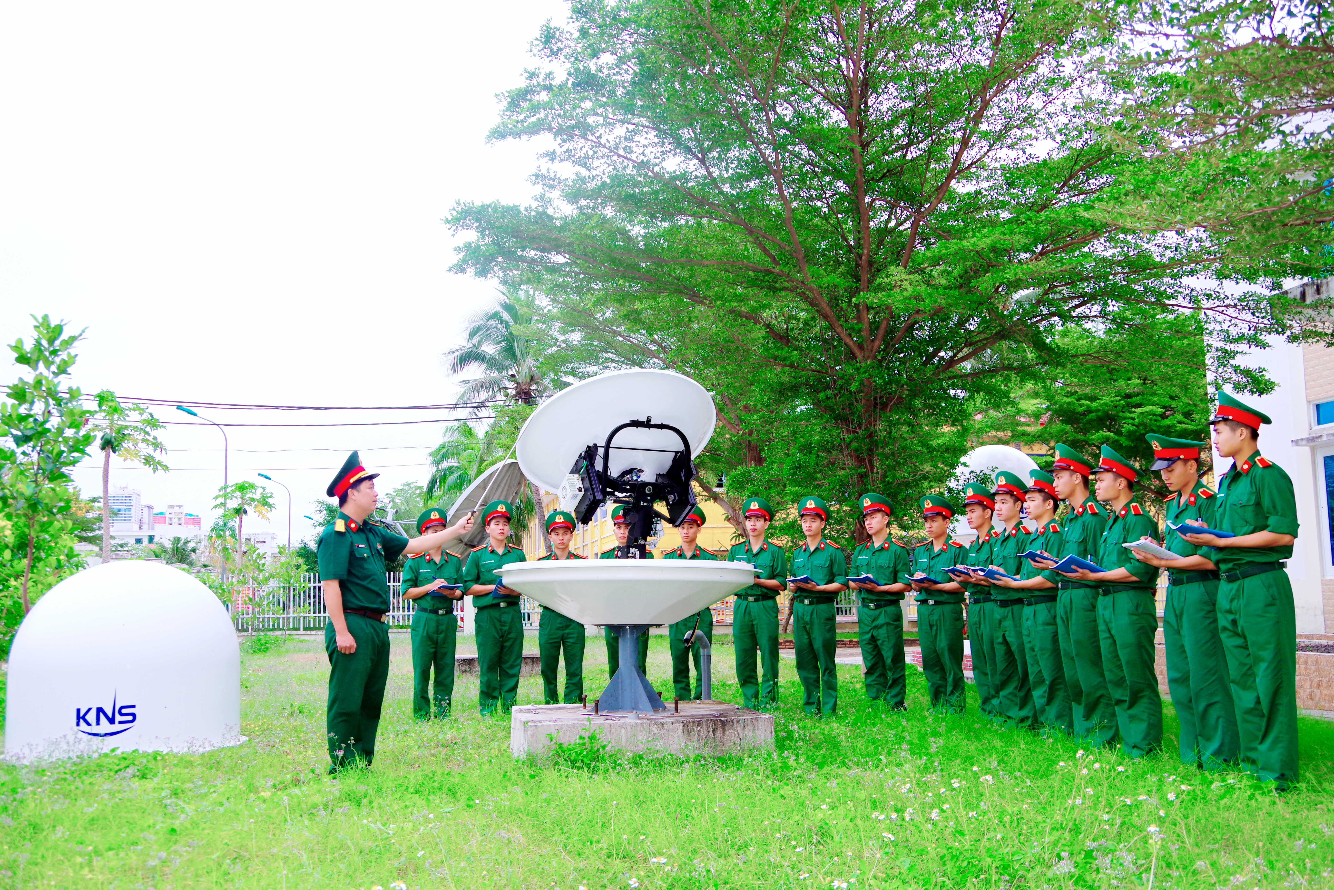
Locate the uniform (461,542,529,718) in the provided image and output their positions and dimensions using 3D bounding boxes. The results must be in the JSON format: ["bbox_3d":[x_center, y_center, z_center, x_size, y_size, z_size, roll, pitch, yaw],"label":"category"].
[{"bbox_3d":[-1.372,1.475,9.293,0.520,1.431,0.360,3,-9,-24],"label":"uniform"}]

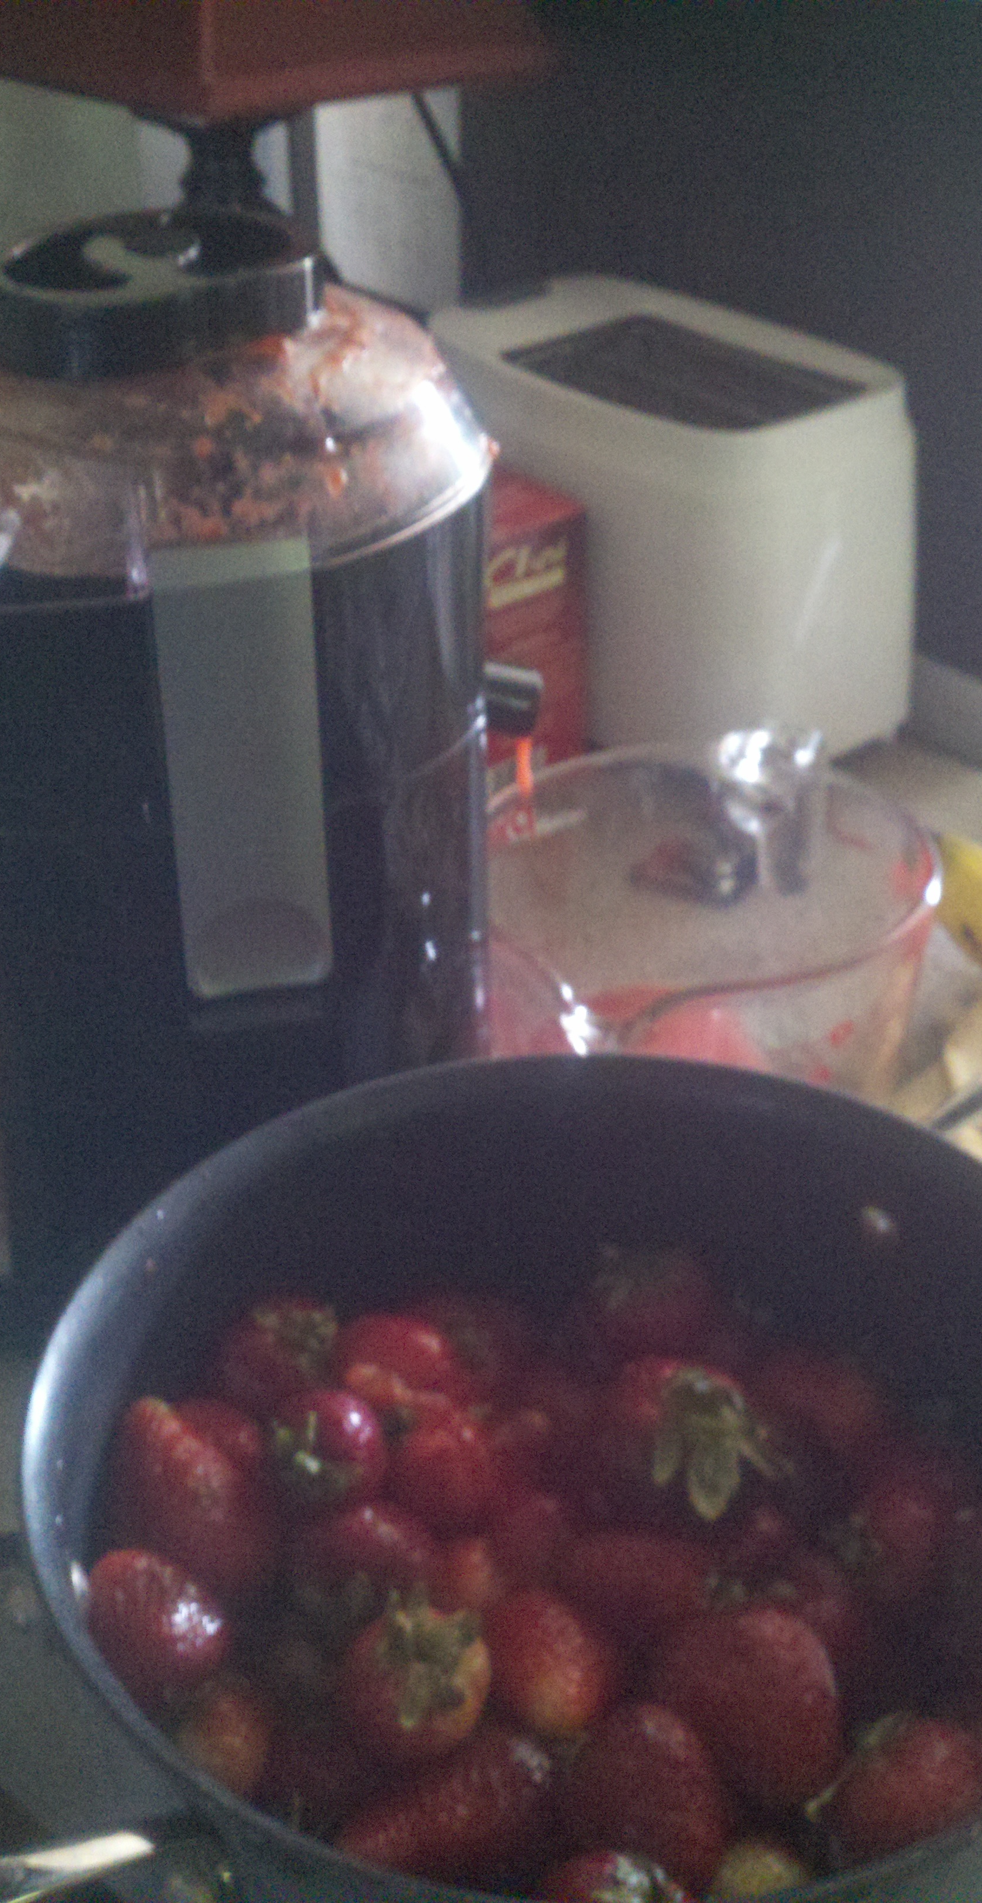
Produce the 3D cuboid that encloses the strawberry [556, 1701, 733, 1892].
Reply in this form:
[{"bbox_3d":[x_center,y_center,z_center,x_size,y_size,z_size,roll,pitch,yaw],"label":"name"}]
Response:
[{"bbox_3d":[0.033,0.184,0.414,0.036,0.043,0.036,-9,6,0],"label":"strawberry"}]

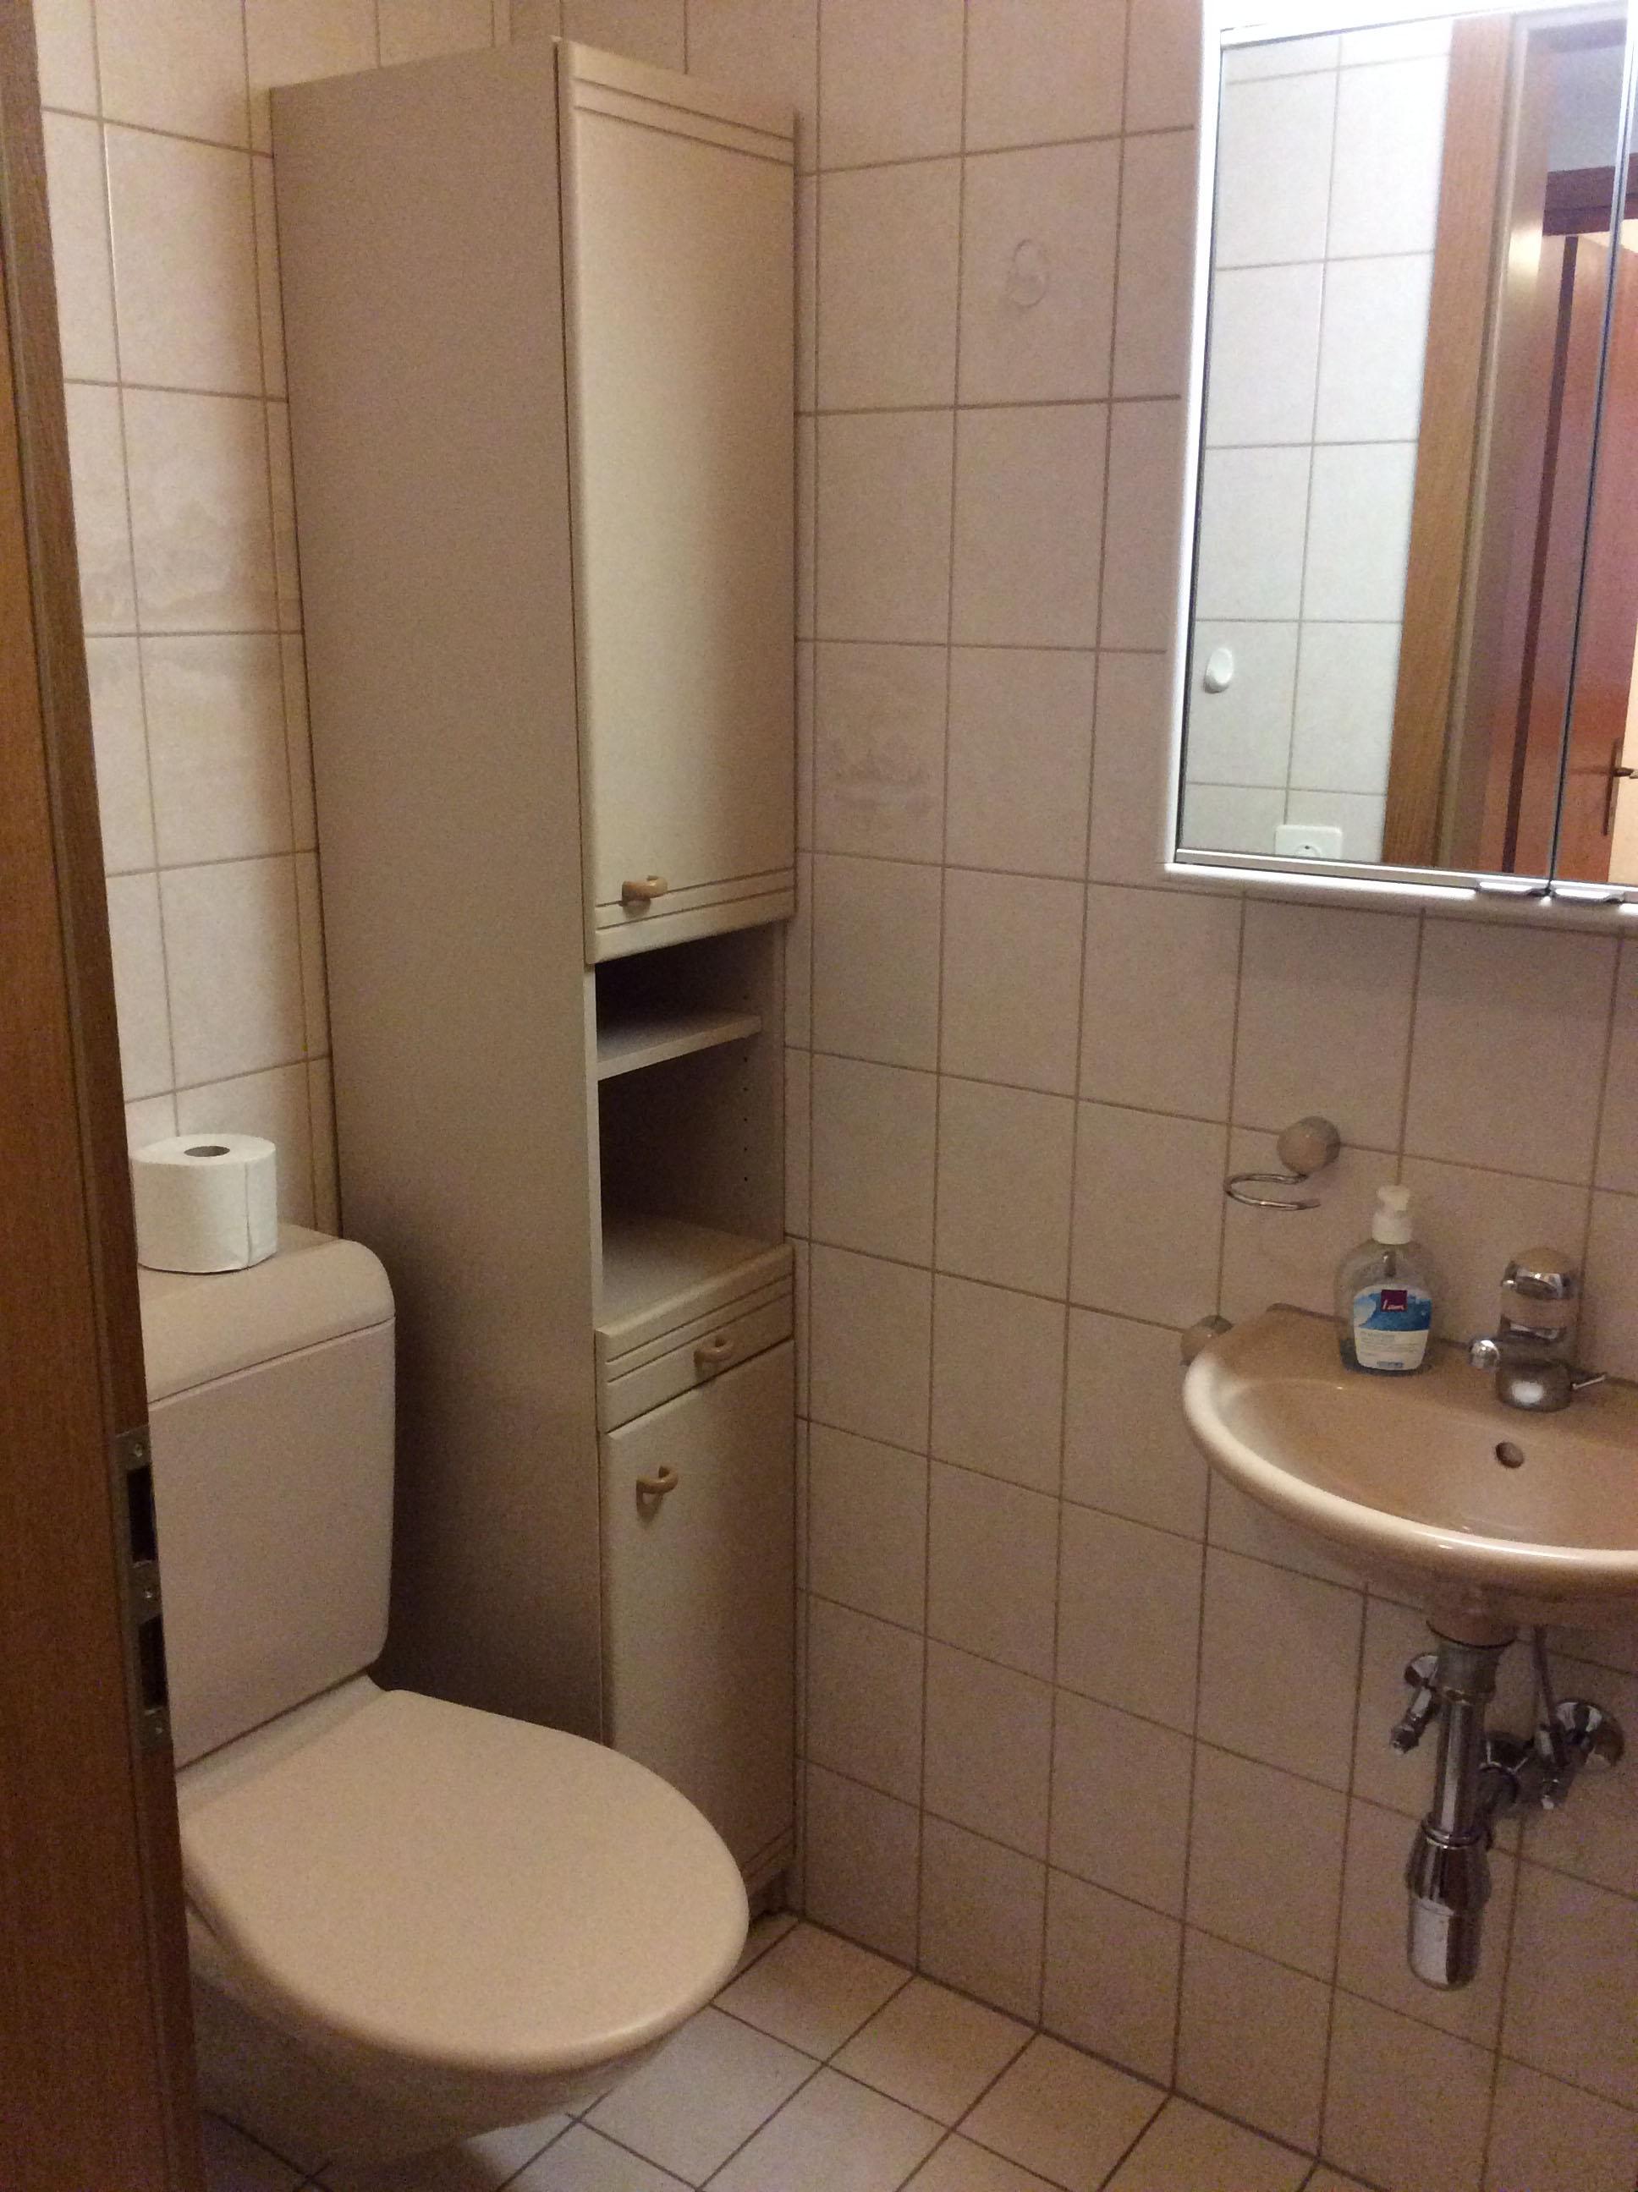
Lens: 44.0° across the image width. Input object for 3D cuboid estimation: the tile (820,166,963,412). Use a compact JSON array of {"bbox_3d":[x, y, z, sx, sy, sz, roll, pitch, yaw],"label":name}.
[{"bbox_3d":[0.063,-0.712,1.786,0.148,0.197,0.009,11,18,35],"label":"tile"}]

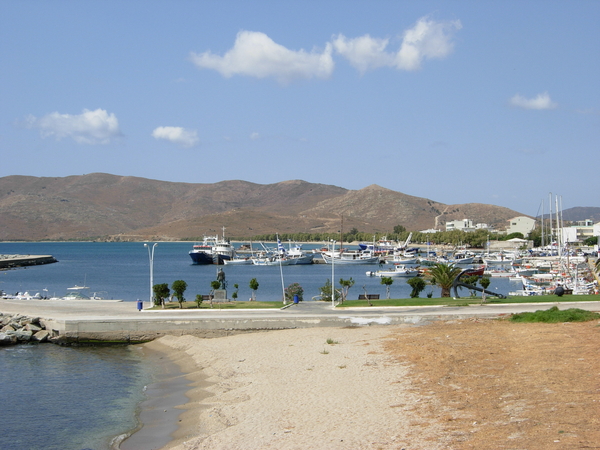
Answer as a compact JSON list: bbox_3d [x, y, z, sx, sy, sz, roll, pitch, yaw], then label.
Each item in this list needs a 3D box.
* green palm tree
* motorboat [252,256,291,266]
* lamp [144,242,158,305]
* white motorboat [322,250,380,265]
[{"bbox_3d":[14.760,5.630,109.000,3.500,3.700,3.500,0,-1,0],"label":"green palm tree"},{"bbox_3d":[-7.740,9.920,292.000,10.400,2.800,3.300,0,-1,0],"label":"motorboat"},{"bbox_3d":[-13.540,4.560,98.000,1.300,5.850,0.350,0,-1,-10],"label":"lamp"},{"bbox_3d":[13.910,9.130,302.000,16.000,4.000,4.600,0,-1,0],"label":"white motorboat"}]

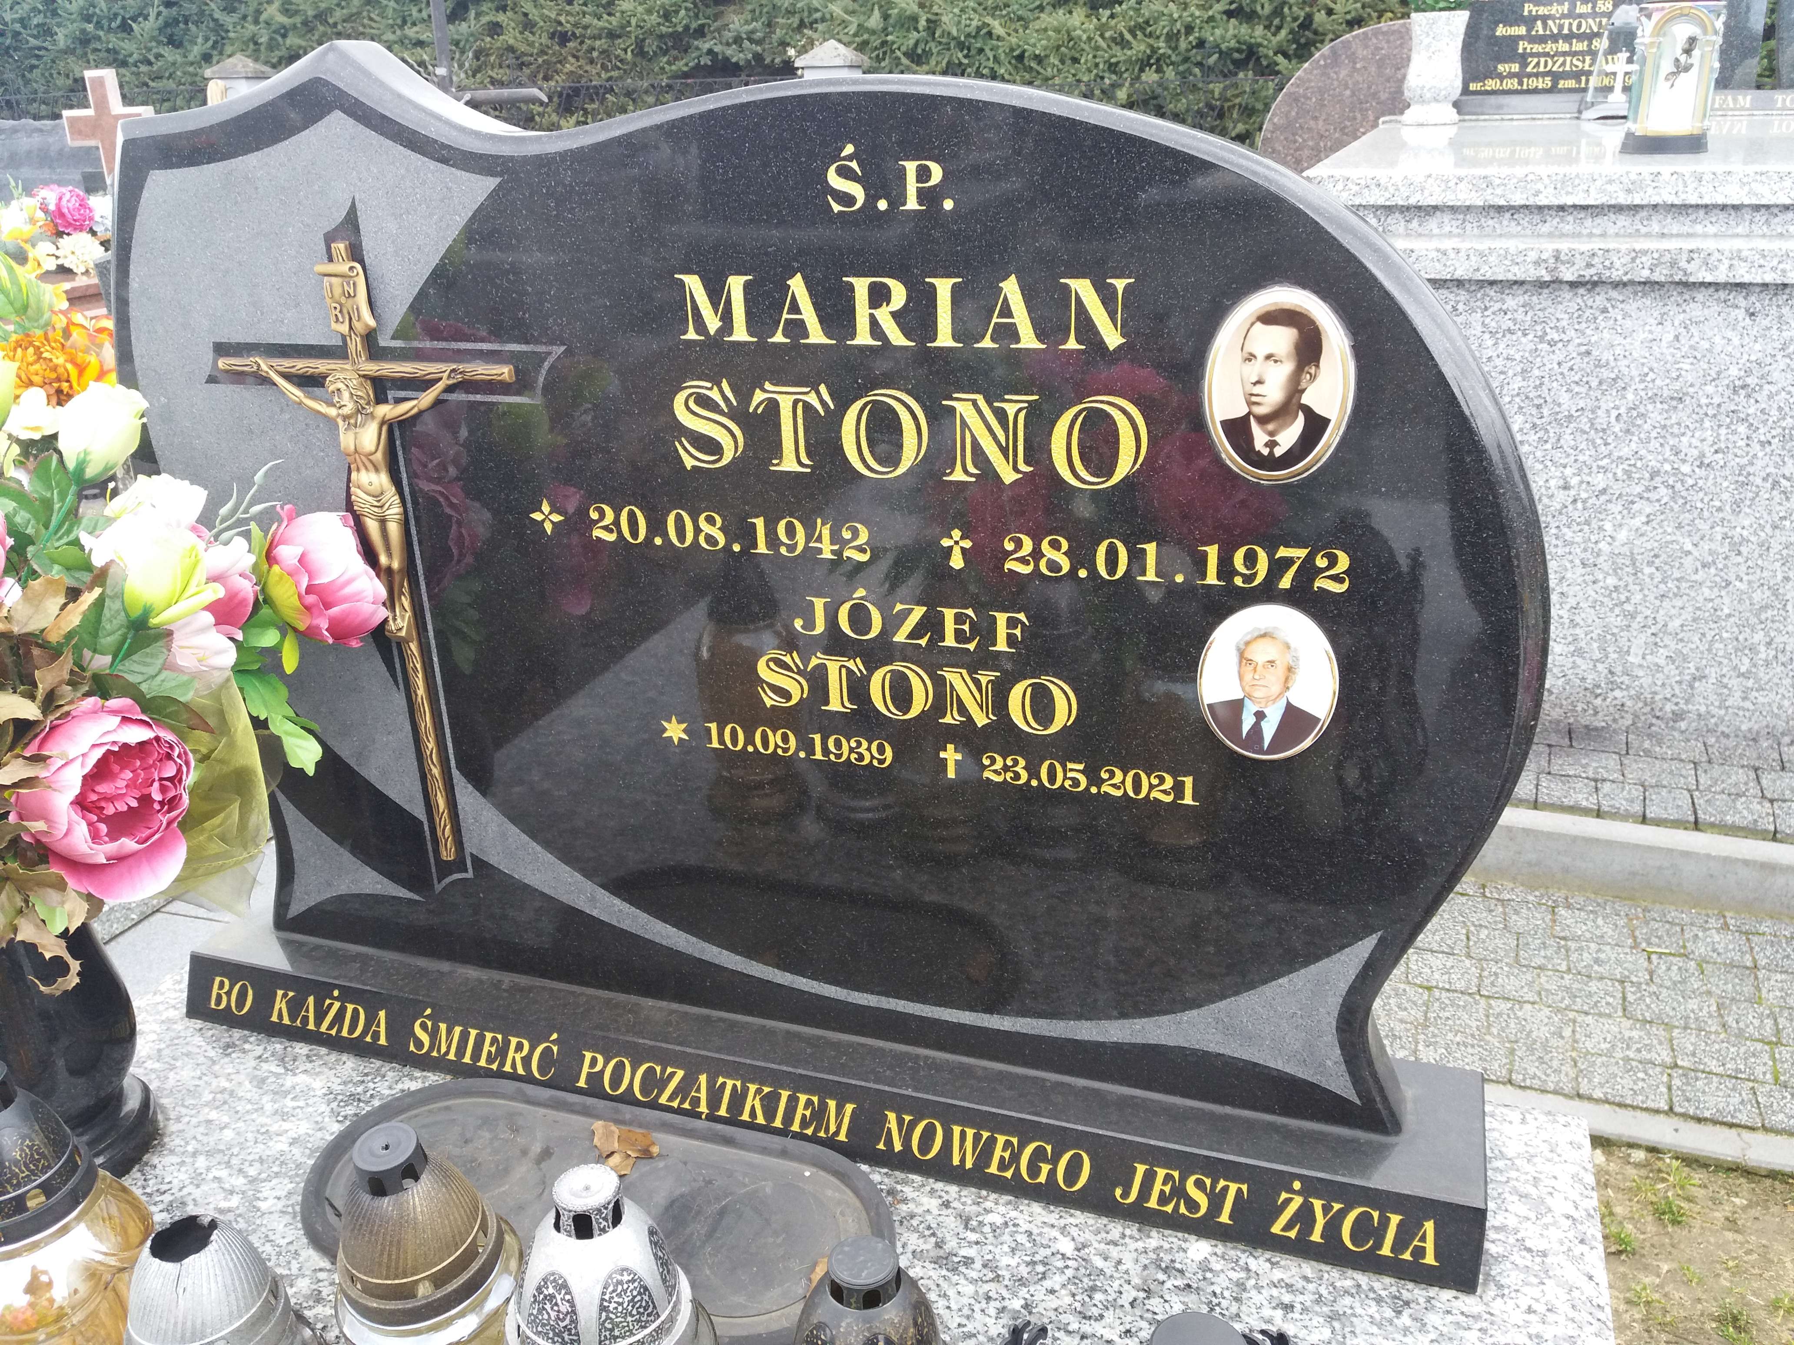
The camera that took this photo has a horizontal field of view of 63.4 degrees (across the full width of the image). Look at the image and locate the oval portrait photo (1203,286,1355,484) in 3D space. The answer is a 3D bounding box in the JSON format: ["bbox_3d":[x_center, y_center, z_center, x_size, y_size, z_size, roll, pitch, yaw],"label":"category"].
[{"bbox_3d":[0.239,-0.179,0.910,0.090,0.122,0.010,6,22,19],"label":"oval portrait photo"}]

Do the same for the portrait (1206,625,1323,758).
[{"bbox_3d":[0.249,0.013,0.984,0.079,0.095,0.009,6,22,19],"label":"portrait"}]

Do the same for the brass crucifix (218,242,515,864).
[{"bbox_3d":[-0.407,-0.078,1.175,0.277,0.524,0.045,6,22,19],"label":"brass crucifix"}]

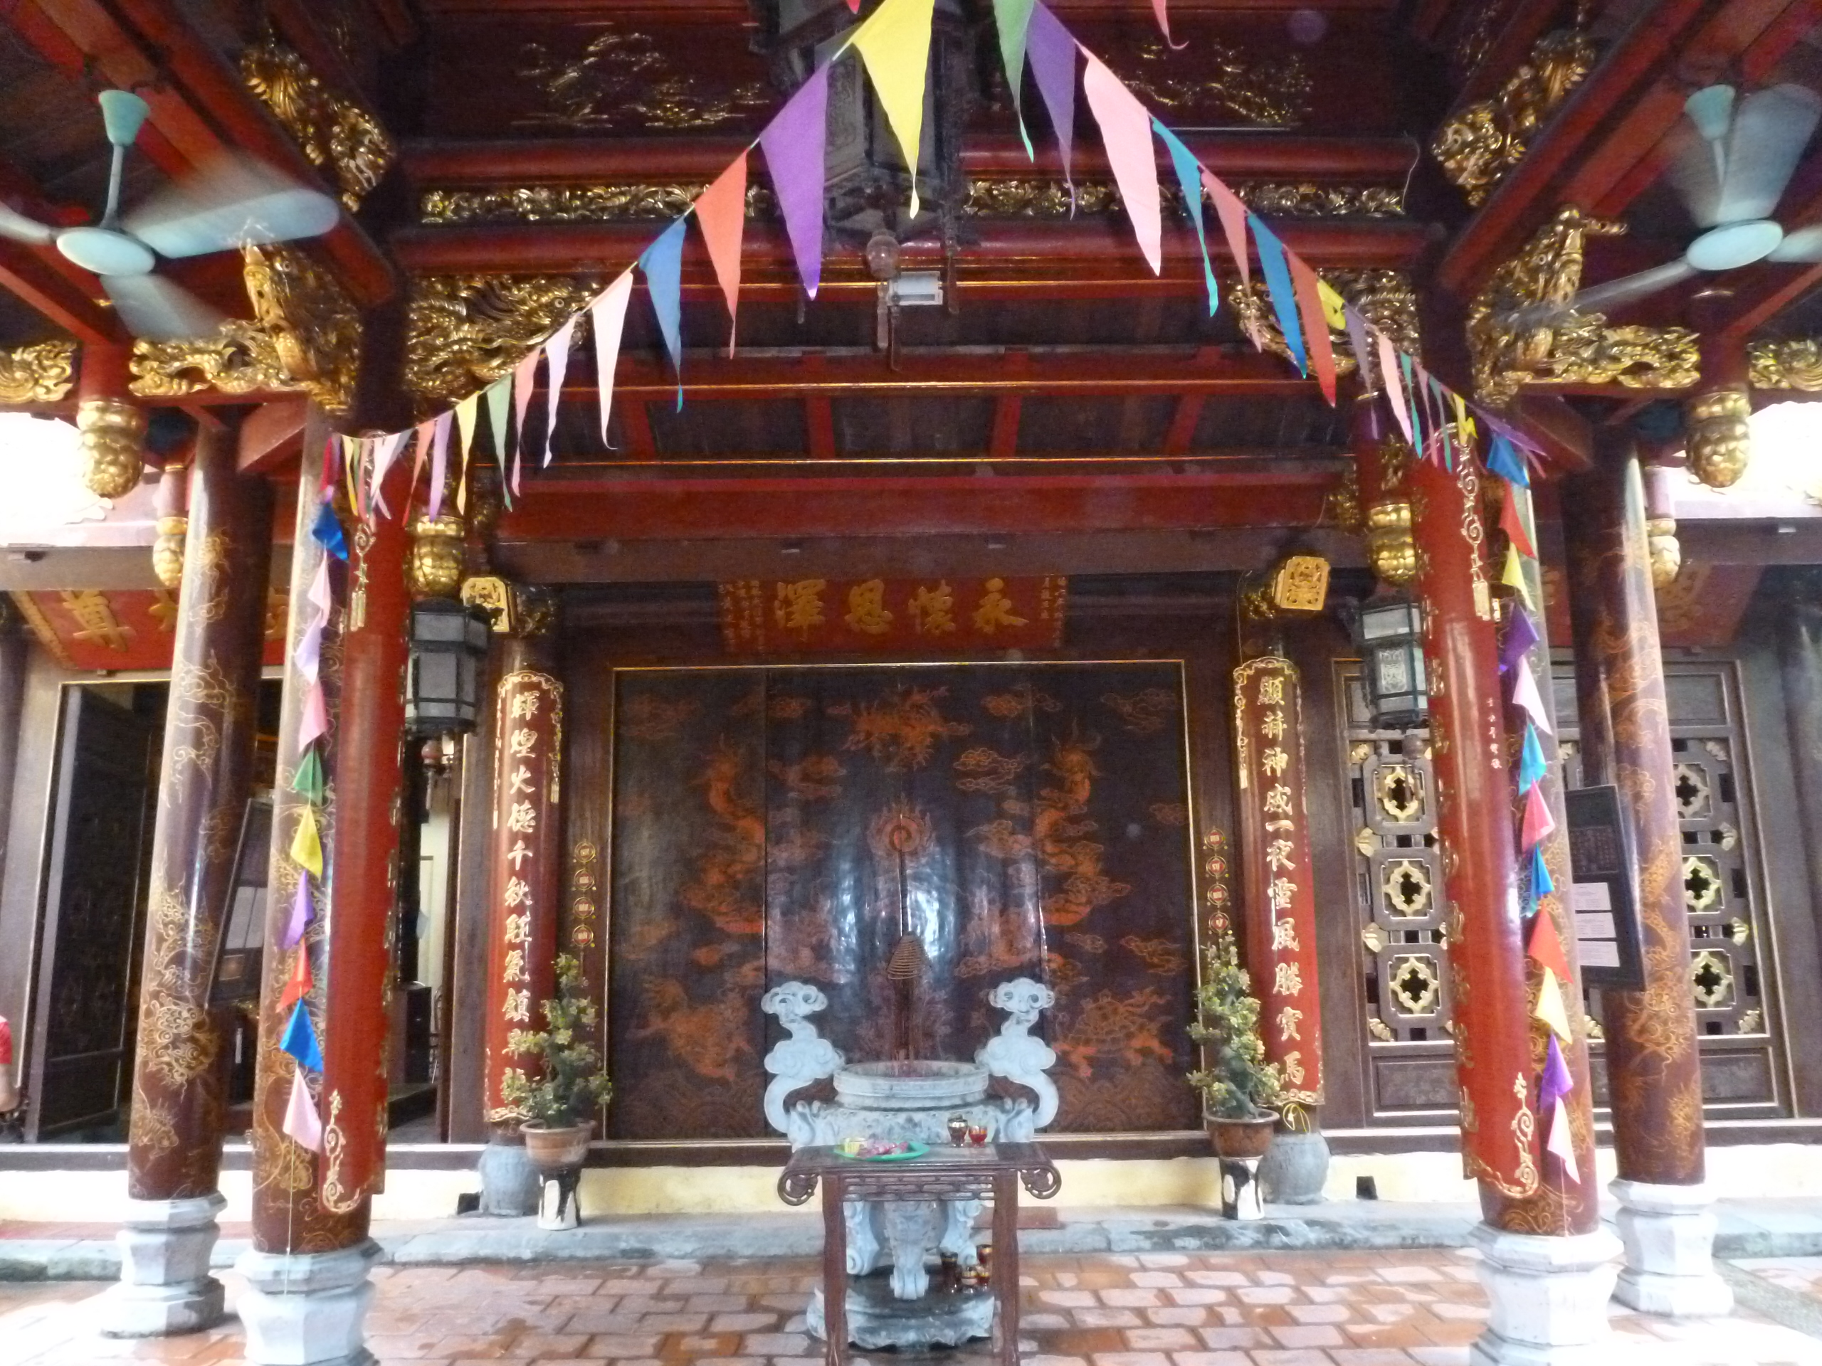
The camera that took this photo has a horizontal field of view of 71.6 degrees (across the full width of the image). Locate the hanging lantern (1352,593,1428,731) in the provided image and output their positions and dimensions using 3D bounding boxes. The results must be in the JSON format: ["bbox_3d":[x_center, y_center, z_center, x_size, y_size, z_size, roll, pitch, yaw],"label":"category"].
[{"bbox_3d":[2.367,-0.106,6.208,0.390,0.660,0.360,-1,-11,0],"label":"hanging lantern"}]

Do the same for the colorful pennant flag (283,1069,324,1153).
[{"bbox_3d":[-2.021,1.422,4.200,0.133,0.278,0.060,-1,-10,-1],"label":"colorful pennant flag"}]

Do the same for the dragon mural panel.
[{"bbox_3d":[-0.046,1.093,6.551,3.054,2.426,0.070,-1,-10,-1],"label":"dragon mural panel"}]

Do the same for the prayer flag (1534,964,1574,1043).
[{"bbox_3d":[2.169,1.080,4.259,0.126,0.259,0.060,-1,-10,-1],"label":"prayer flag"}]

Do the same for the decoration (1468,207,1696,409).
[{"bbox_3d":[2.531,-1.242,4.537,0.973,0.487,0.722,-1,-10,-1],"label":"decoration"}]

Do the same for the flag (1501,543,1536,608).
[{"bbox_3d":[2.296,-0.404,4.778,0.125,0.250,0.070,-1,-11,0],"label":"flag"}]

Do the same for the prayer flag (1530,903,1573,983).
[{"bbox_3d":[2.177,0.888,4.293,0.145,0.256,0.060,-1,-10,-1],"label":"prayer flag"}]

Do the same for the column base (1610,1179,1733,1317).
[{"bbox_3d":[2.960,2.177,4.932,0.363,0.451,0.363,-1,-10,-1],"label":"column base"}]

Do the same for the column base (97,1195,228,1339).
[{"bbox_3d":[-3.125,2.406,5.337,0.440,0.520,0.440,-1,-11,0],"label":"column base"}]

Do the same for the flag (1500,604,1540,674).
[{"bbox_3d":[2.276,-0.162,4.719,0.125,0.250,0.070,-1,-11,0],"label":"flag"}]

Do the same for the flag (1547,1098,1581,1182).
[{"bbox_3d":[2.162,1.513,4.184,0.110,0.282,0.060,-1,-10,-1],"label":"flag"}]

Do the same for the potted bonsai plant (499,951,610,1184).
[{"bbox_3d":[-1.813,1.966,6.477,0.520,1.100,0.480,-1,-11,0],"label":"potted bonsai plant"}]

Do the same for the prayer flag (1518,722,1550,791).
[{"bbox_3d":[2.279,0.268,4.622,0.105,0.260,0.070,-1,-11,0],"label":"prayer flag"}]

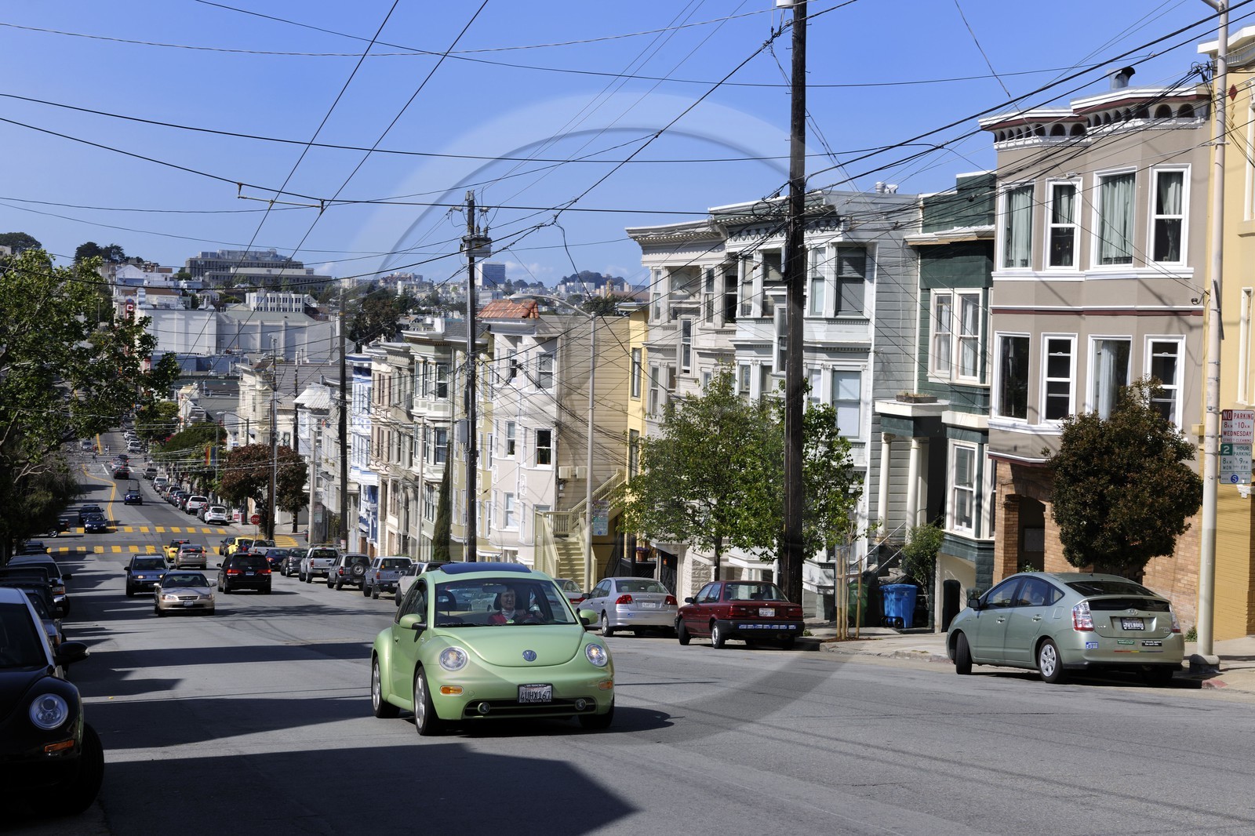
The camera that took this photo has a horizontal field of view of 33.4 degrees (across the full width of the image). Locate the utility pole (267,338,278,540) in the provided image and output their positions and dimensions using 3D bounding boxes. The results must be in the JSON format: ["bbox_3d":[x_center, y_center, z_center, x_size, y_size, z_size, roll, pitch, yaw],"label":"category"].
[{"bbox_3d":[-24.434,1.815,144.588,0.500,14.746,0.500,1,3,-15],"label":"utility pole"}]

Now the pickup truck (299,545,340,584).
[{"bbox_3d":[-16.172,7.873,111.441,1.900,1.860,5.250,1,-3,-15],"label":"pickup truck"}]

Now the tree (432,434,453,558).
[{"bbox_3d":[-8.420,4.279,95.000,0.950,6.780,0.950,0,3,-15],"label":"tree"}]

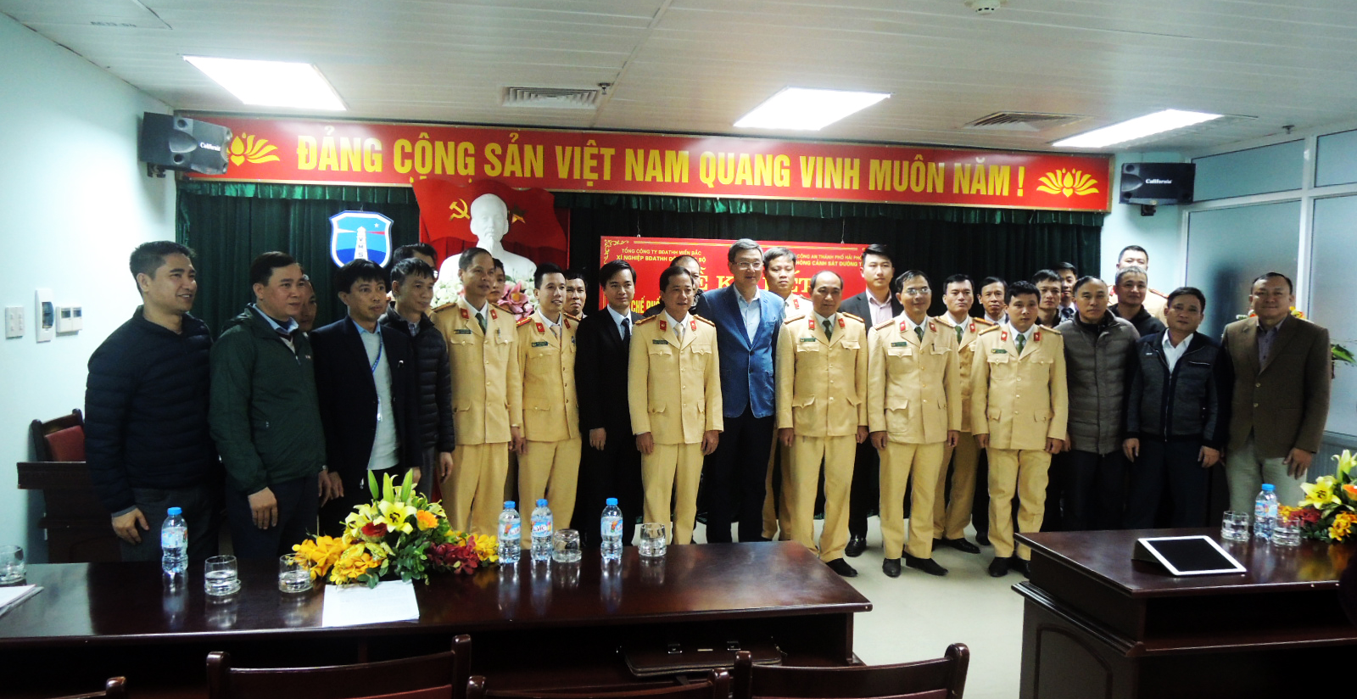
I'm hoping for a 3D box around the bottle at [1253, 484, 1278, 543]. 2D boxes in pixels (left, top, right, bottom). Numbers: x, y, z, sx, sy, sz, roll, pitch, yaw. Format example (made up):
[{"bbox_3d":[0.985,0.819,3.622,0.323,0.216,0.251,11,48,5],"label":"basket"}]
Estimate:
[{"bbox_3d":[1.892,0.522,3.020,0.063,0.180,0.063,0,4,-11],"label":"bottle"}]

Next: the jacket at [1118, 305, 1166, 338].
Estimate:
[{"bbox_3d":[2.816,0.070,5.832,0.500,0.680,0.280,3,4,26],"label":"jacket"}]

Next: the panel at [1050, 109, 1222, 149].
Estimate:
[{"bbox_3d":[2.842,-1.382,5.837,0.570,0.080,1.180,0,4,-11],"label":"panel"}]

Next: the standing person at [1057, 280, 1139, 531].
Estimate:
[{"bbox_3d":[2.402,0.418,5.363,0.500,1.650,0.310,3,4,24],"label":"standing person"}]

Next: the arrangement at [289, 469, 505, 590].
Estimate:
[{"bbox_3d":[-0.756,0.463,2.546,0.520,0.275,0.310,0,4,-11],"label":"arrangement"}]

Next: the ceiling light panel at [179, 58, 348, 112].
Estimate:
[{"bbox_3d":[-2.146,-1.411,5.001,0.583,0.050,1.165,0,4,-11],"label":"ceiling light panel"}]

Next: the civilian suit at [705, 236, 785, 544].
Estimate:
[{"bbox_3d":[0.357,0.319,5.151,0.470,1.810,0.300,1,4,4],"label":"civilian suit"}]

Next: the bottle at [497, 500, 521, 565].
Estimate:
[{"bbox_3d":[-0.464,0.495,2.590,0.061,0.172,0.061,0,4,-11],"label":"bottle"}]

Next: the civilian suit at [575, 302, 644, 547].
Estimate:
[{"bbox_3d":[-0.347,0.457,5.313,0.470,1.422,0.290,-1,4,-26],"label":"civilian suit"}]

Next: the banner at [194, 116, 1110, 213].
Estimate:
[{"bbox_3d":[0.118,-1.221,6.259,6.190,0.410,0.050,0,4,-11],"label":"banner"}]

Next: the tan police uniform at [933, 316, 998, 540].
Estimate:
[{"bbox_3d":[1.705,0.486,5.822,0.490,1.372,0.290,1,4,8],"label":"tan police uniform"}]

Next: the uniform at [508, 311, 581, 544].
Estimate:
[{"bbox_3d":[-0.683,0.469,4.870,0.460,1.357,0.280,-1,4,-28],"label":"uniform"}]

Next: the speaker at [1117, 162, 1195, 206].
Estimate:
[{"bbox_3d":[3.205,-1.111,6.300,0.470,0.270,0.270,2,4,15],"label":"speaker"}]

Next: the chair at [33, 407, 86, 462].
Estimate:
[{"bbox_3d":[-2.507,0.770,4.243,0.550,0.955,0.450,0,4,-9],"label":"chair"}]

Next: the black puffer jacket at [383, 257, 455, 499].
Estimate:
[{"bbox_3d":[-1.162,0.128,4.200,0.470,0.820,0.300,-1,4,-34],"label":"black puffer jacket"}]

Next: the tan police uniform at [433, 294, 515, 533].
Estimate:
[{"bbox_3d":[-1.081,0.455,4.944,0.480,1.448,0.300,-1,4,-25],"label":"tan police uniform"}]

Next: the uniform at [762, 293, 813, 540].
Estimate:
[{"bbox_3d":[0.626,0.407,5.795,0.500,1.497,0.300,1,3,3],"label":"uniform"}]

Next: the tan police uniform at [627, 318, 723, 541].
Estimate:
[{"bbox_3d":[-0.026,0.487,5.192,0.500,1.389,0.300,0,4,-14],"label":"tan police uniform"}]

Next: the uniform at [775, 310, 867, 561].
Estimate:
[{"bbox_3d":[0.789,0.468,5.170,0.480,1.370,0.280,0,4,-11],"label":"uniform"}]

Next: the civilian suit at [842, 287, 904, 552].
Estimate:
[{"bbox_3d":[1.176,0.394,5.596,0.470,1.550,0.280,2,4,12],"label":"civilian suit"}]

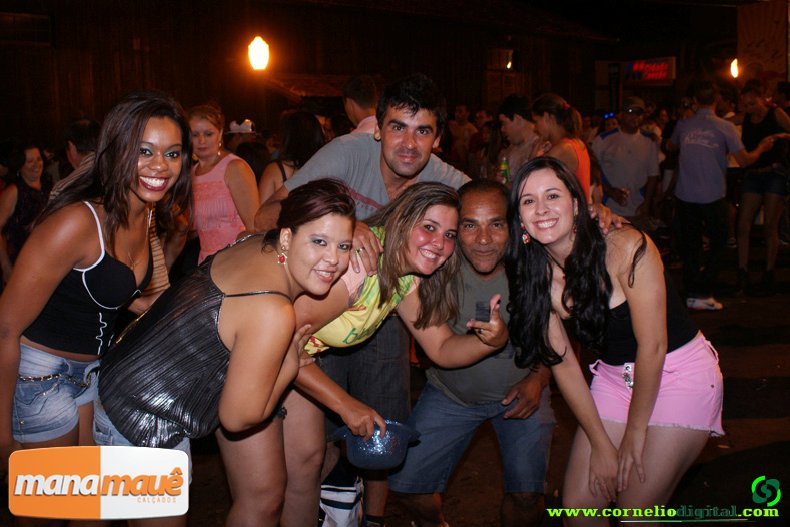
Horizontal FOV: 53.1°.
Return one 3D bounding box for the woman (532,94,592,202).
[{"bbox_3d":[0.945,-0.200,4.690,0.380,1.590,0.460,3,11,19],"label":"woman"}]

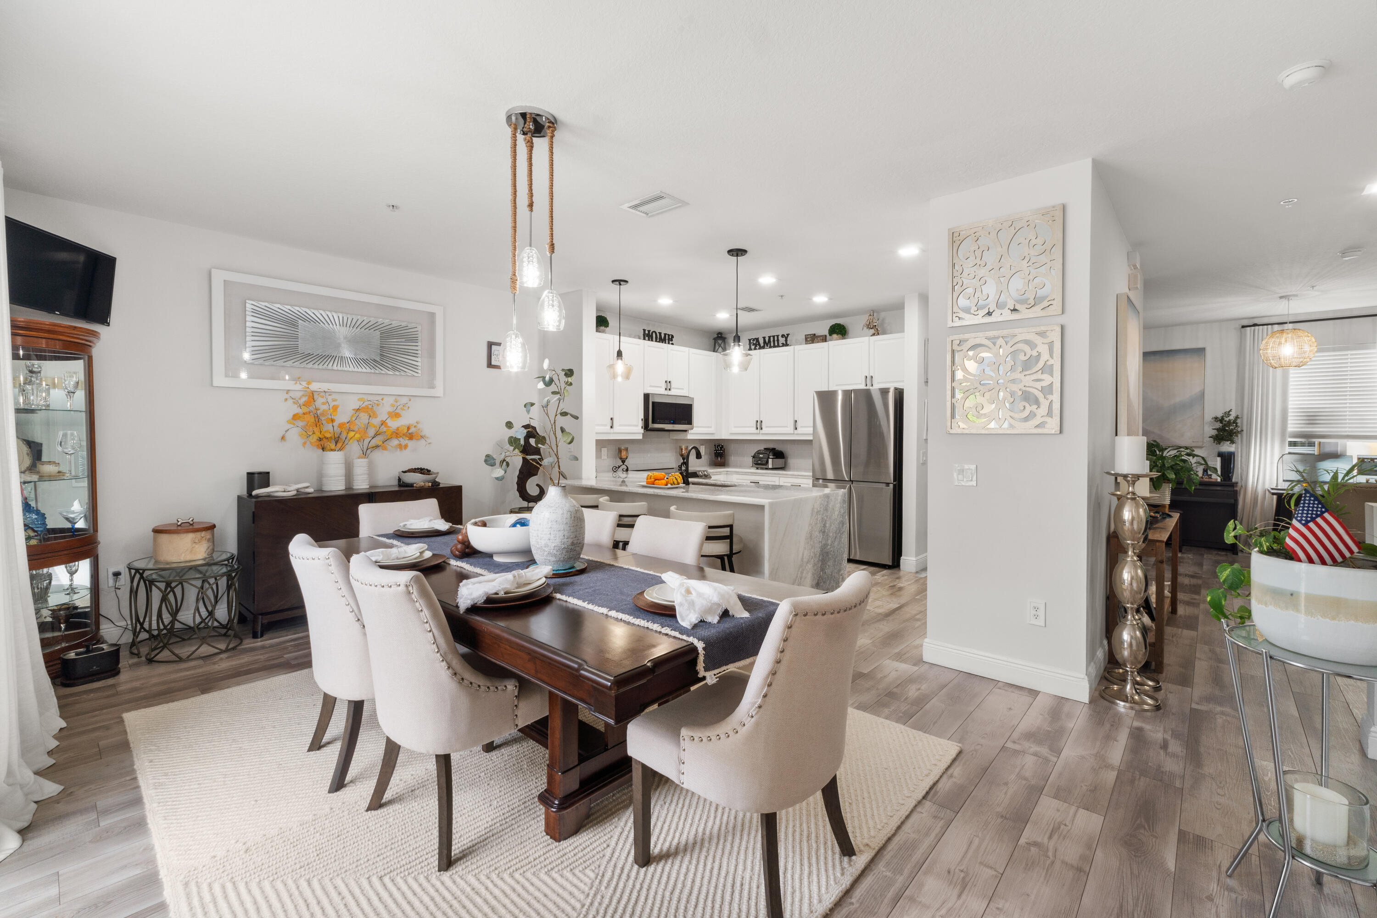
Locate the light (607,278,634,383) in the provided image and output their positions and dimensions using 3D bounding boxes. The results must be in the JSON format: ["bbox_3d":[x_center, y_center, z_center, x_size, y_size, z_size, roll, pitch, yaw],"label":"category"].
[{"bbox_3d":[-0.633,-1.186,5.330,0.243,0.897,0.243,0,2,0],"label":"light"}]

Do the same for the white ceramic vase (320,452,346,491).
[{"bbox_3d":[-2.766,0.106,4.448,0.153,0.300,0.153,2,3,42],"label":"white ceramic vase"}]

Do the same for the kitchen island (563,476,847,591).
[{"bbox_3d":[0.015,0.696,5.065,2.420,0.914,1.090,2,4,41],"label":"kitchen island"}]

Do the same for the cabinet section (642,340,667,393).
[{"bbox_3d":[-0.510,-1.065,6.855,0.340,0.602,0.385,2,3,42],"label":"cabinet section"}]

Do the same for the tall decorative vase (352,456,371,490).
[{"bbox_3d":[-2.645,0.119,4.640,0.118,0.250,0.118,2,3,42],"label":"tall decorative vase"}]

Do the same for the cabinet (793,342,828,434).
[{"bbox_3d":[1.570,-0.822,6.929,0.460,1.070,0.330,2,3,42],"label":"cabinet"}]

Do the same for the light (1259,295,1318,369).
[{"bbox_3d":[6.096,-1.289,5.837,0.410,0.720,0.410,2,4,41],"label":"light"}]

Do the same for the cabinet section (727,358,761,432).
[{"bbox_3d":[0.825,-0.850,7.535,0.535,1.044,0.340,2,3,42],"label":"cabinet section"}]

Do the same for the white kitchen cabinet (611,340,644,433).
[{"bbox_3d":[-0.764,-0.785,6.284,0.350,1.020,0.455,2,4,41],"label":"white kitchen cabinet"}]

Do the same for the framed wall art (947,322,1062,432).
[{"bbox_3d":[1.720,-0.419,3.151,0.565,0.570,0.028,2,3,42],"label":"framed wall art"}]

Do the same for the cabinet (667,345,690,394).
[{"bbox_3d":[-0.233,-1.062,7.055,0.330,0.590,0.385,2,3,42],"label":"cabinet"}]

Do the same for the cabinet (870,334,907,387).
[{"bbox_3d":[2.281,-1.044,6.268,0.470,0.590,0.330,2,3,42],"label":"cabinet"}]

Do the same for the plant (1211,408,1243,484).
[{"bbox_3d":[6.320,-0.154,6.735,0.310,0.840,0.300,2,3,42],"label":"plant"}]

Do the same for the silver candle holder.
[{"bbox_3d":[2.280,0.663,2.948,0.250,1.168,0.250,2,3,42],"label":"silver candle holder"}]

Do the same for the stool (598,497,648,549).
[{"bbox_3d":[-0.304,0.735,4.137,0.500,0.890,0.500,2,3,42],"label":"stool"}]

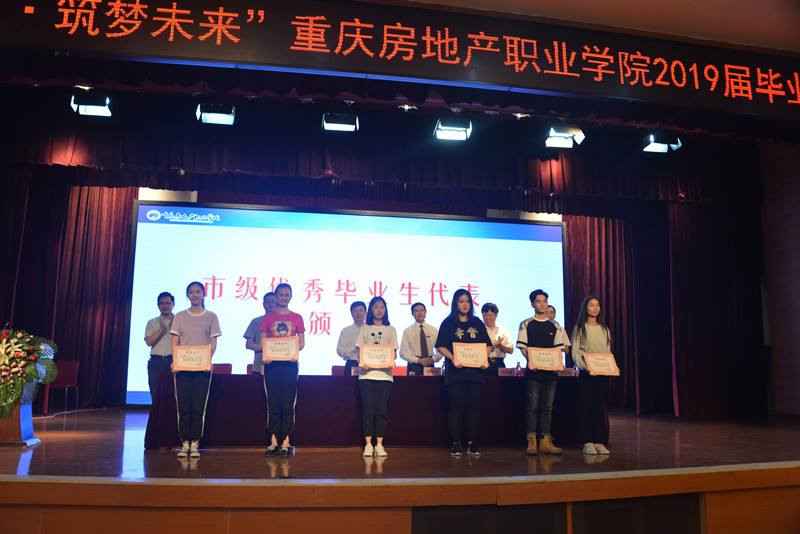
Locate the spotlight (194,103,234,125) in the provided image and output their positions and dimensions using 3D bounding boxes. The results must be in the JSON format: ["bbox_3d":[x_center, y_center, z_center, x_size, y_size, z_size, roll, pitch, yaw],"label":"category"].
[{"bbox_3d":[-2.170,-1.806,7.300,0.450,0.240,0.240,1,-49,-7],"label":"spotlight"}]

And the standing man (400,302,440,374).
[{"bbox_3d":[0.240,1.270,7.840,0.530,1.630,0.360,1,-7,-3],"label":"standing man"}]

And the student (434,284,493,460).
[{"bbox_3d":[0.650,1.060,6.370,0.510,1.660,0.360,3,-7,-17],"label":"student"}]

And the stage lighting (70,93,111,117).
[{"bbox_3d":[-3.127,-1.647,6.287,0.390,0.240,0.300,2,-7,-10],"label":"stage lighting"}]

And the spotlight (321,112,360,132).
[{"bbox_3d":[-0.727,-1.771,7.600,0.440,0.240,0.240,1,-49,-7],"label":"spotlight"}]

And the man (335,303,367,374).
[{"bbox_3d":[-0.530,1.250,7.710,0.520,1.640,0.360,1,-7,-7],"label":"man"}]

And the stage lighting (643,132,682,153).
[{"bbox_3d":[3.127,-1.483,7.415,0.410,0.240,0.300,2,-7,-10],"label":"stage lighting"}]

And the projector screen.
[{"bbox_3d":[-0.685,0.738,10.983,7.743,3.441,0.150,2,-7,-10],"label":"projector screen"}]

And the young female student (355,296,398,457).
[{"bbox_3d":[-0.225,1.096,6.356,0.430,1.582,0.340,2,-7,-10],"label":"young female student"}]

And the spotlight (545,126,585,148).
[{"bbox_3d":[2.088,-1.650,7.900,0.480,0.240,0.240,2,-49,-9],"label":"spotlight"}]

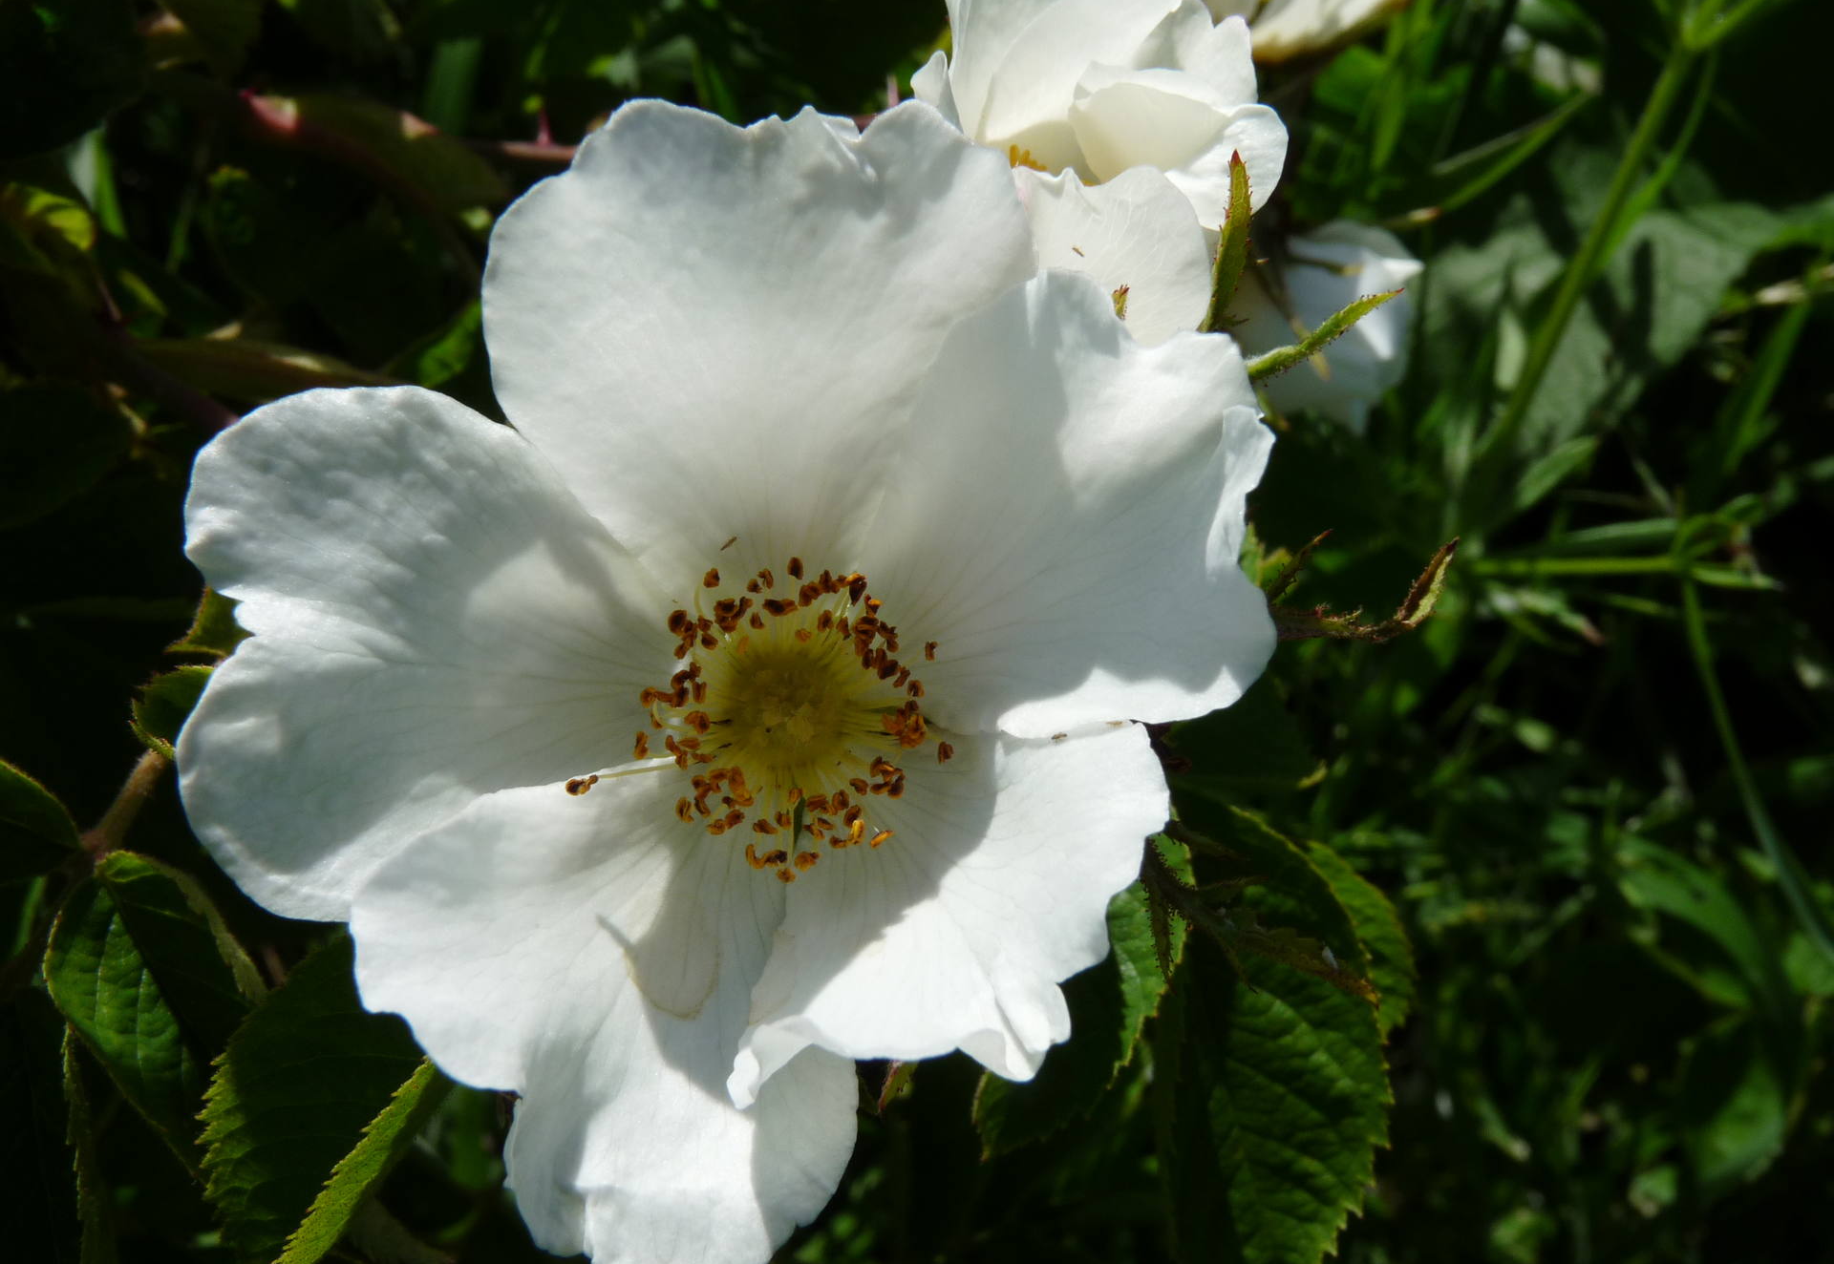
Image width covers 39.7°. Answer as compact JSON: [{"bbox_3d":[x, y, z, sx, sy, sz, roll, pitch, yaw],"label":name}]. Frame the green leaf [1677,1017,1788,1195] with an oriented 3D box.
[{"bbox_3d":[0.106,0.061,0.330,0.013,0.024,0.008,21,6,8],"label":"green leaf"}]

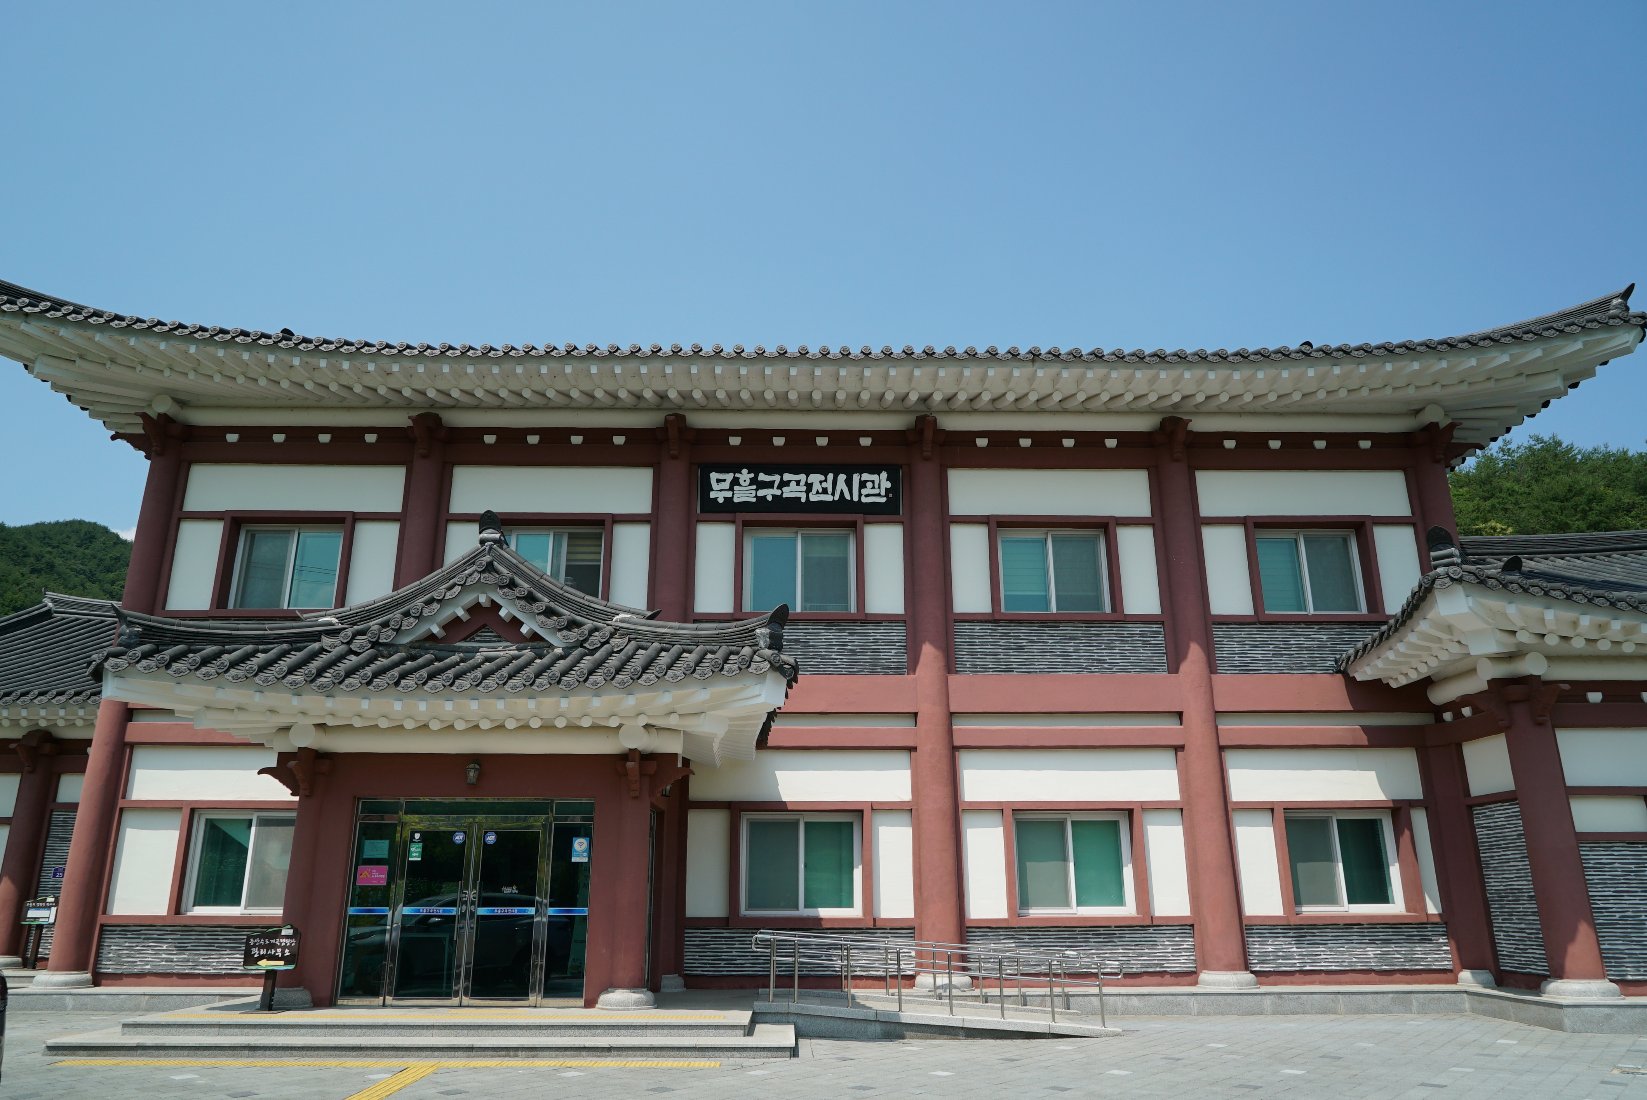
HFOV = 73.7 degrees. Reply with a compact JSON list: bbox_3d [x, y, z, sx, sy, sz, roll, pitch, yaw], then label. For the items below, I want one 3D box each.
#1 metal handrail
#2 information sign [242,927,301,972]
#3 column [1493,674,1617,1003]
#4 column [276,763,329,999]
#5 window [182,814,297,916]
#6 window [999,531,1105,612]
[{"bbox_3d":[1.335,5.203,13.351,4.320,1.000,1.600,0,-16,-1],"label":"metal handrail"},{"bbox_3d":[-6.360,4.596,12.699,0.610,0.480,0.070,0,-17,-1],"label":"information sign"},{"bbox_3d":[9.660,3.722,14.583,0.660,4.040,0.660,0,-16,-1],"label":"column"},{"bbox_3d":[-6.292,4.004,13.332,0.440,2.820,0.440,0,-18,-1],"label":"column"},{"bbox_3d":[-8.058,4.375,15.386,1.660,1.430,0.150,0,-17,-1],"label":"window"},{"bbox_3d":[3.560,0.328,17.004,1.658,1.341,0.130,0,-16,-1],"label":"window"}]

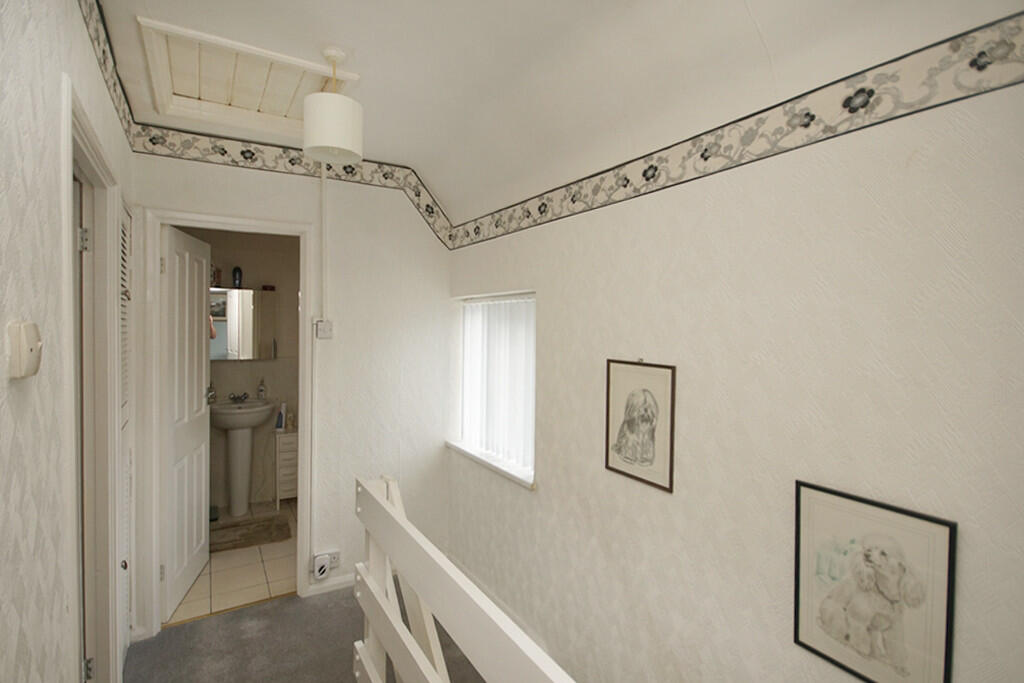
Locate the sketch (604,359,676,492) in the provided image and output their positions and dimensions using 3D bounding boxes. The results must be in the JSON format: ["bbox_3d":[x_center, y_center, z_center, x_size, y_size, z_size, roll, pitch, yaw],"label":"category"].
[{"bbox_3d":[0.461,0.288,1.647,0.018,0.426,0.308,0,2,-34],"label":"sketch"}]

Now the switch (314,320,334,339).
[{"bbox_3d":[-1.058,-0.068,2.566,0.088,0.092,0.028,0,2,-29],"label":"switch"}]

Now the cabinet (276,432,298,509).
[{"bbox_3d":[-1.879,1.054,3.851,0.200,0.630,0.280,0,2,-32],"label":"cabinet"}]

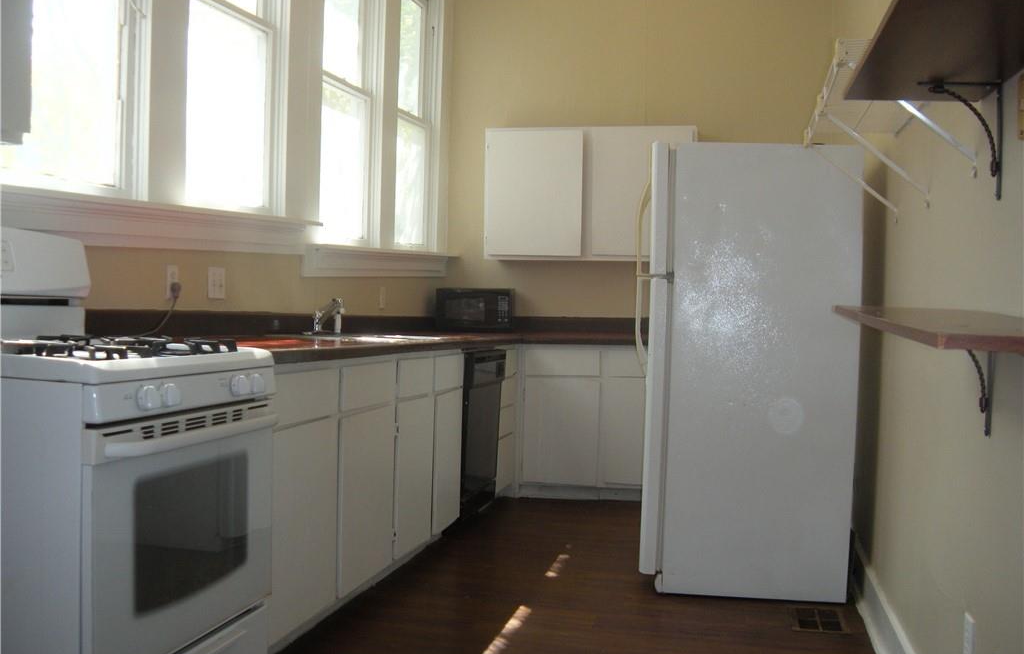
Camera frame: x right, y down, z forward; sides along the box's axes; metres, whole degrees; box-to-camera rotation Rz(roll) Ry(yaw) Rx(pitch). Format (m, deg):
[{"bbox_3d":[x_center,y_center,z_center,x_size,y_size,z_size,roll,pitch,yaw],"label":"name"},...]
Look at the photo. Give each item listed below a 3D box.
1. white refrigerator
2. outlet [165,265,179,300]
[{"bbox_3d":[0.888,0.165,4.180,0.790,1.680,0.750,2,1,6],"label":"white refrigerator"},{"bbox_3d":[-1.135,-0.149,3.460,0.010,0.115,0.072,2,1,12],"label":"outlet"}]

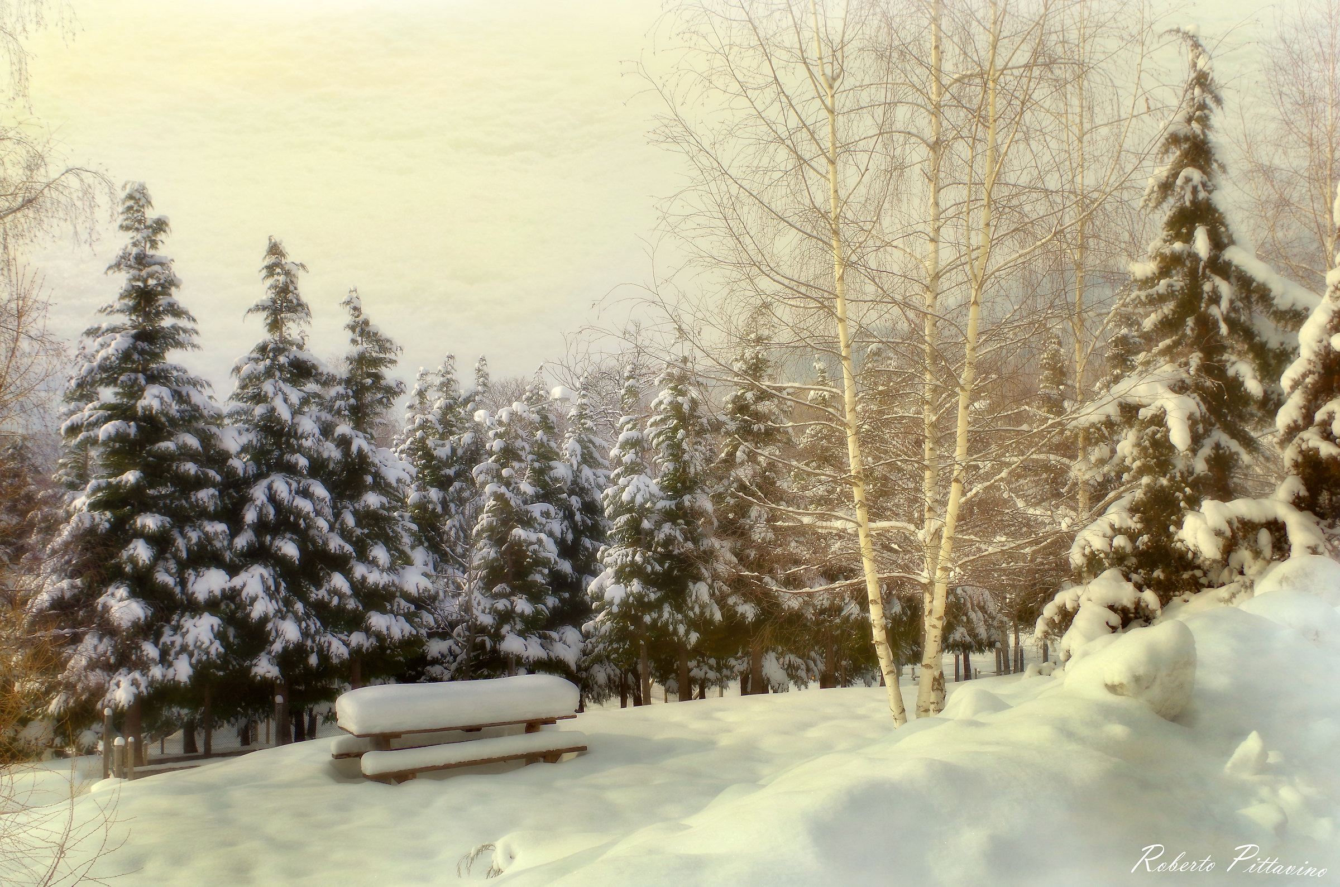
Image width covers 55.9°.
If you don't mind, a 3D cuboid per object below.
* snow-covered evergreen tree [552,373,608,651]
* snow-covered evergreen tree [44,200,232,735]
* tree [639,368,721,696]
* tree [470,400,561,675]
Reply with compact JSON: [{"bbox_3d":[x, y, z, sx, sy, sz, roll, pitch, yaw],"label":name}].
[{"bbox_3d":[-1.949,2.101,27.683,1.410,6.990,1.410,0,-3,0],"label":"snow-covered evergreen tree"},{"bbox_3d":[-8.497,0.423,20.243,3.050,9.290,3.050,0,-3,0],"label":"snow-covered evergreen tree"},{"bbox_3d":[0.248,1.821,26.188,1.720,7.200,1.720,0,-3,0],"label":"tree"},{"bbox_3d":[-3.041,2.187,24.860,1.880,6.130,1.880,0,-3,0],"label":"tree"}]

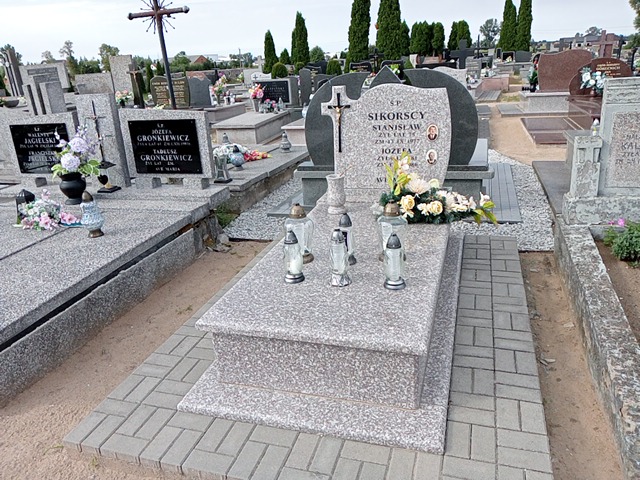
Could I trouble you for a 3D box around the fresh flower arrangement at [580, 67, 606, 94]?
[{"bbox_3d":[4.914,-2.841,9.250,0.450,0.480,0.380,2,21,17],"label":"fresh flower arrangement"}]

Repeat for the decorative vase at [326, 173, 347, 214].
[{"bbox_3d":[0.121,-0.335,3.762,0.145,0.270,0.145,-3,20,1],"label":"decorative vase"}]

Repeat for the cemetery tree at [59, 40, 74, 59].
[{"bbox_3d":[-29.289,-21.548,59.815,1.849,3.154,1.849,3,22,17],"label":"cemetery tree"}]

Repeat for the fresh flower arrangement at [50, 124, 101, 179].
[{"bbox_3d":[-2.182,-0.793,4.640,0.430,0.440,0.400,2,21,17],"label":"fresh flower arrangement"}]

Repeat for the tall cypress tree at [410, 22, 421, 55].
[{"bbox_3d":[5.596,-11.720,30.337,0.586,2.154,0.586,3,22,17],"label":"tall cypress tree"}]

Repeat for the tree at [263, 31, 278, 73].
[{"bbox_3d":[-2.691,-9.967,28.497,0.703,2.909,0.703,2,21,17],"label":"tree"}]

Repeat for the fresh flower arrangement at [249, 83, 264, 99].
[{"bbox_3d":[-1.362,-3.205,11.100,0.340,0.340,0.310,2,21,17],"label":"fresh flower arrangement"}]

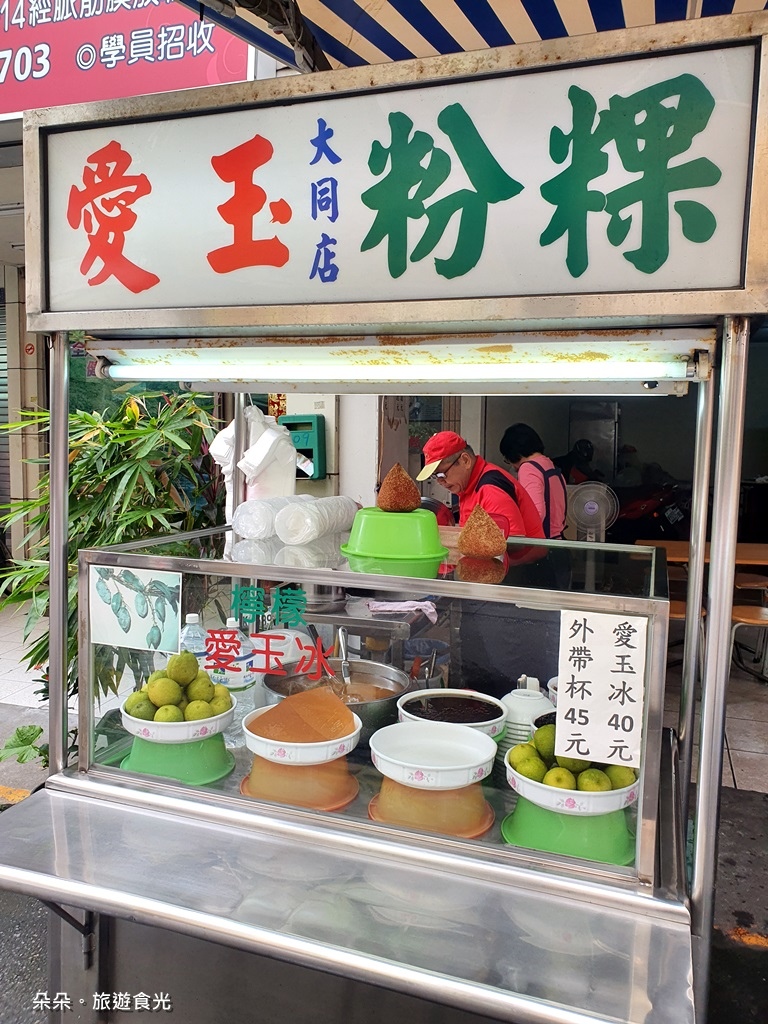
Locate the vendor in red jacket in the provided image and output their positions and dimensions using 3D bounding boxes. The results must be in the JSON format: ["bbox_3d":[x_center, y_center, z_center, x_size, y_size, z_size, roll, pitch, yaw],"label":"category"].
[{"bbox_3d":[0.378,0.490,2.956,0.620,1.600,0.500,2,4,5],"label":"vendor in red jacket"}]

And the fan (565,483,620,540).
[{"bbox_3d":[1.652,0.397,6.194,0.440,1.270,0.400,4,4,25],"label":"fan"}]

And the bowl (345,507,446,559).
[{"bbox_3d":[0.027,0.044,1.770,0.245,0.098,0.245,2,4,0],"label":"bowl"}]

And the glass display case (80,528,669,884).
[{"bbox_3d":[0.047,0.328,1.869,1.180,0.480,0.873,3,4,19],"label":"glass display case"}]

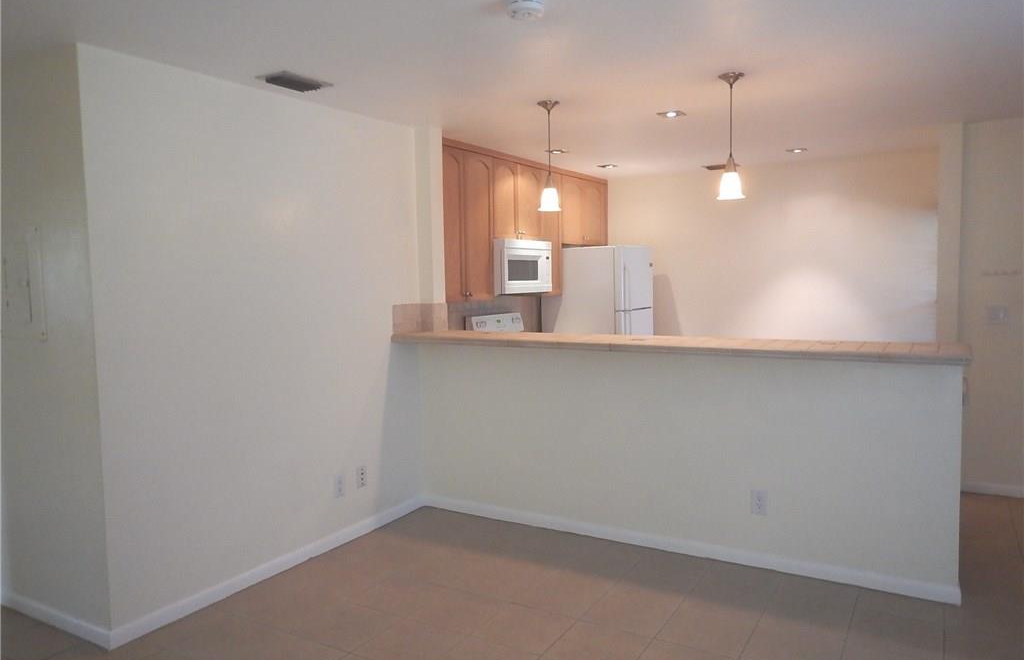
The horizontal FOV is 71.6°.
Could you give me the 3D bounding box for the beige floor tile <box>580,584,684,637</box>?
[{"bbox_3d":[0.526,1.244,3.129,0.335,0.010,0.335,1,5,31],"label":"beige floor tile"}]

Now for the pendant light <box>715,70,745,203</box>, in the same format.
[{"bbox_3d":[1.051,-0.920,3.397,0.141,0.566,0.141,1,4,31],"label":"pendant light"}]

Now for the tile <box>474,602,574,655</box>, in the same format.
[{"bbox_3d":[0.054,1.260,3.000,0.335,0.010,0.335,1,5,31],"label":"tile"}]

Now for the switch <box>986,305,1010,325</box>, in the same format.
[{"bbox_3d":[3.115,-0.096,4.550,0.120,0.120,0.012,1,5,31],"label":"switch"}]

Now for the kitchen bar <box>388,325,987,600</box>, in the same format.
[{"bbox_3d":[0.704,0.619,3.845,2.953,1.122,0.598,1,4,31],"label":"kitchen bar"}]

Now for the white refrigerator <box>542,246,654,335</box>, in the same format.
[{"bbox_3d":[0.753,0.150,6.378,0.719,1.730,0.853,1,4,31],"label":"white refrigerator"}]

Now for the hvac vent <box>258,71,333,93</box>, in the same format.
[{"bbox_3d":[-1.031,-1.174,3.381,0.200,0.020,0.290,1,5,31],"label":"hvac vent"}]

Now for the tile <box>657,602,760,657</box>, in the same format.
[{"bbox_3d":[0.815,1.251,2.954,0.335,0.010,0.335,1,5,31],"label":"tile"}]

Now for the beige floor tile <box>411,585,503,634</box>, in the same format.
[{"bbox_3d":[-0.242,1.253,3.176,0.335,0.010,0.335,1,5,31],"label":"beige floor tile"}]

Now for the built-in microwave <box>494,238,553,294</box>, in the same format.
[{"bbox_3d":[-0.023,-0.480,5.468,0.370,0.397,0.746,1,4,31],"label":"built-in microwave"}]

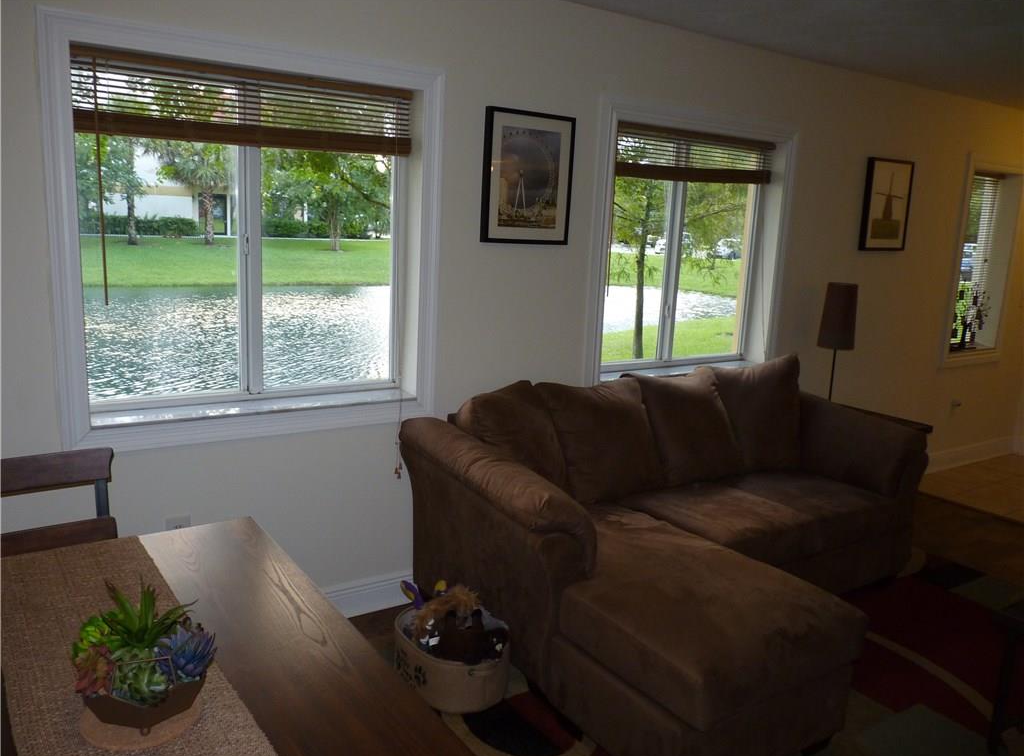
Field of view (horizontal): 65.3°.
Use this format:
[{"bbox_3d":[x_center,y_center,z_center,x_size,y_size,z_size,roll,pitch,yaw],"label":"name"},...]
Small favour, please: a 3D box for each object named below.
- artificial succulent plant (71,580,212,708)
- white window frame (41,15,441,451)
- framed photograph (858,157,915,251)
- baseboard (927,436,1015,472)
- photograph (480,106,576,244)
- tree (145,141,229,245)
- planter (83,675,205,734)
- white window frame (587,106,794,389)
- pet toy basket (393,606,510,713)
[{"bbox_3d":[-0.609,0.429,1.328,0.215,0.170,0.195,-4,13,-32],"label":"artificial succulent plant"},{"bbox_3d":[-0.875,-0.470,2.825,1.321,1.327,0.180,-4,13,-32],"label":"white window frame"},{"bbox_3d":[2.148,-0.987,4.570,0.400,0.510,0.035,-4,13,-32],"label":"framed photograph"},{"bbox_3d":[3.264,0.539,5.637,1.170,0.145,0.020,-4,13,-32],"label":"baseboard"},{"bbox_3d":[0.072,-0.813,3.263,0.410,0.515,0.035,-4,13,-32],"label":"photograph"},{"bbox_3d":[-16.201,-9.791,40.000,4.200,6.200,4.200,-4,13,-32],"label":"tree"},{"bbox_3d":[-0.609,0.504,1.333,0.190,0.085,0.180,-4,13,-32],"label":"planter"},{"bbox_3d":[0.866,-0.597,3.908,1.280,1.325,0.150,-4,13,-32],"label":"white window frame"},{"bbox_3d":[-0.207,0.962,2.802,0.370,0.195,0.480,-4,13,-32],"label":"pet toy basket"}]

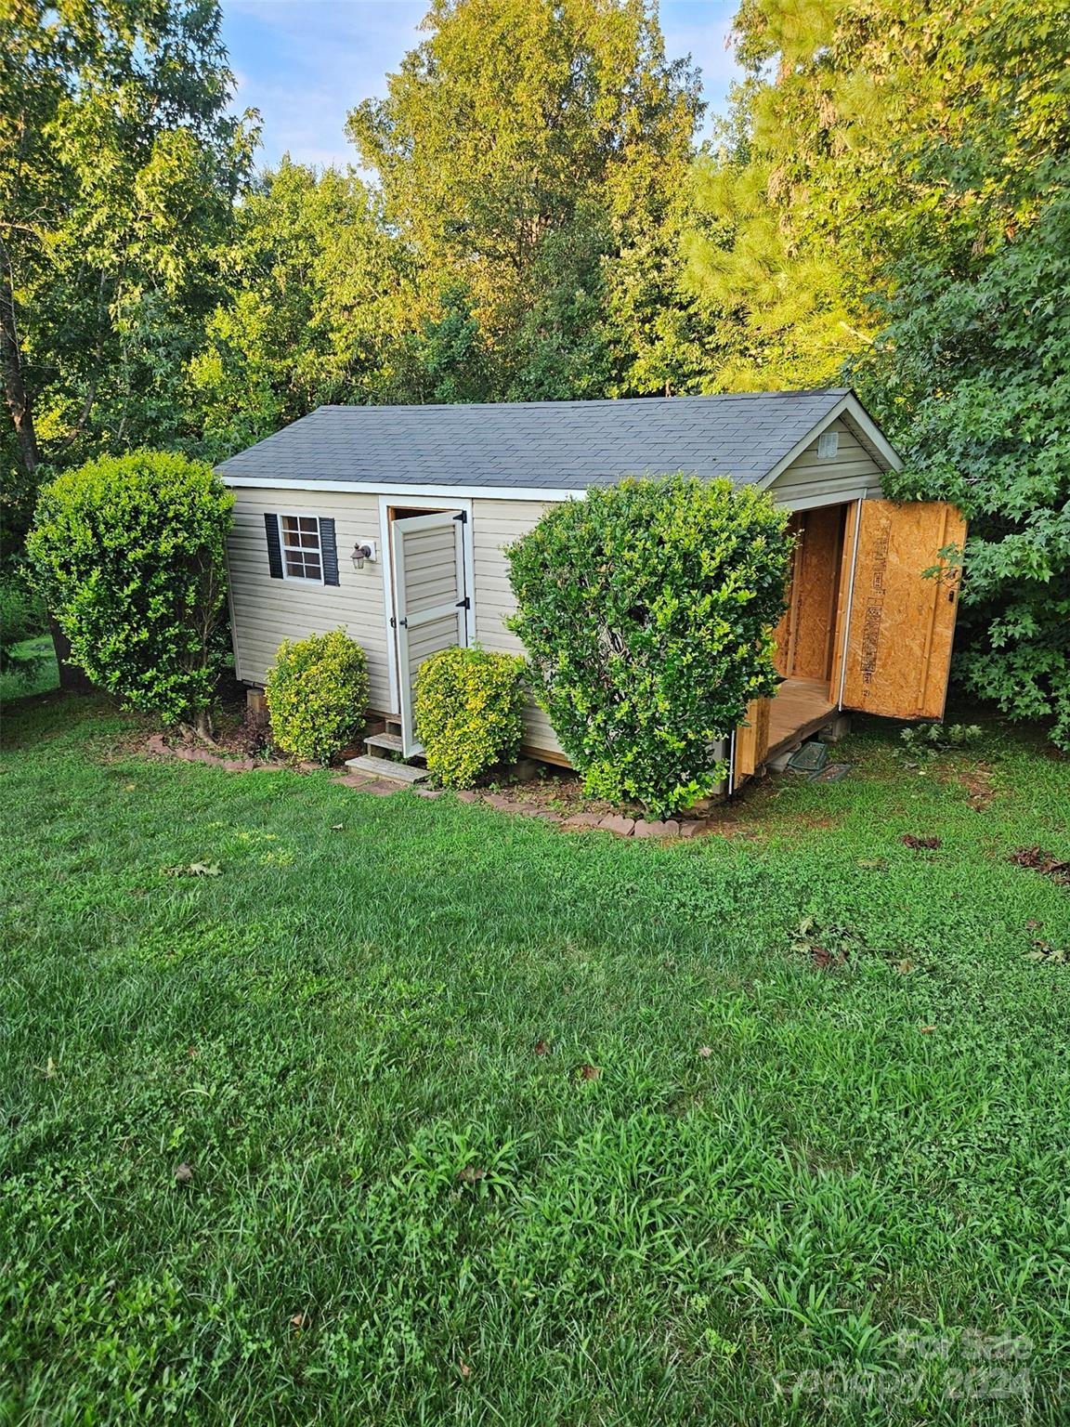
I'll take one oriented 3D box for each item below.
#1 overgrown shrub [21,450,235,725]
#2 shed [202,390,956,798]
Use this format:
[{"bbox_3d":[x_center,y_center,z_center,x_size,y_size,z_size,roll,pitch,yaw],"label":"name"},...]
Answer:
[{"bbox_3d":[-4.380,-1.280,10.480,2.270,3.050,2.100,-8,18,-22],"label":"overgrown shrub"},{"bbox_3d":[0.055,-1.712,10.290,6.479,3.245,3.757,12,21,35],"label":"shed"}]

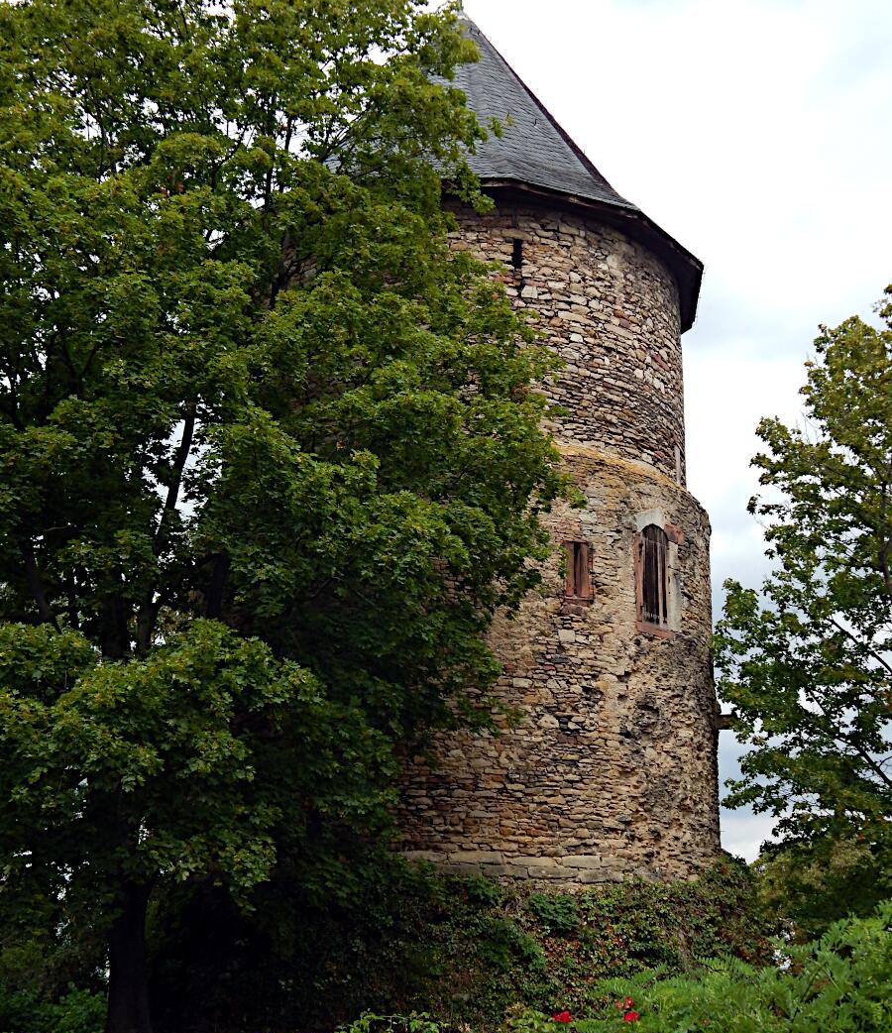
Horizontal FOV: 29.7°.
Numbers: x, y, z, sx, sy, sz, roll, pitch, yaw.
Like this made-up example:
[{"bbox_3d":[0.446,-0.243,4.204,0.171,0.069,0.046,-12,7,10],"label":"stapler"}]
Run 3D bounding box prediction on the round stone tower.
[{"bbox_3d":[0.173,-1.809,32.599,9.724,18.464,9.724,1,-18,0],"label":"round stone tower"}]

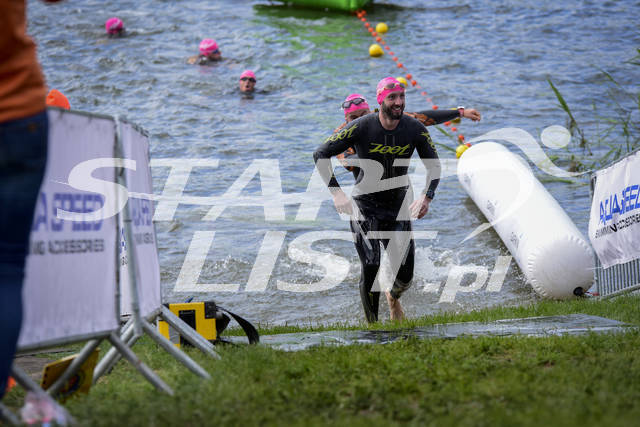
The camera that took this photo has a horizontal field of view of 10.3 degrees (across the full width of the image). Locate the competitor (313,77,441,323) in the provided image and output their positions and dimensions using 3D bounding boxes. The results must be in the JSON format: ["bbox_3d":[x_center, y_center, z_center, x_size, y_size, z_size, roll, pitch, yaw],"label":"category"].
[{"bbox_3d":[0.362,-0.057,22.600,0.820,1.680,0.620,-1,11,-7],"label":"competitor"}]

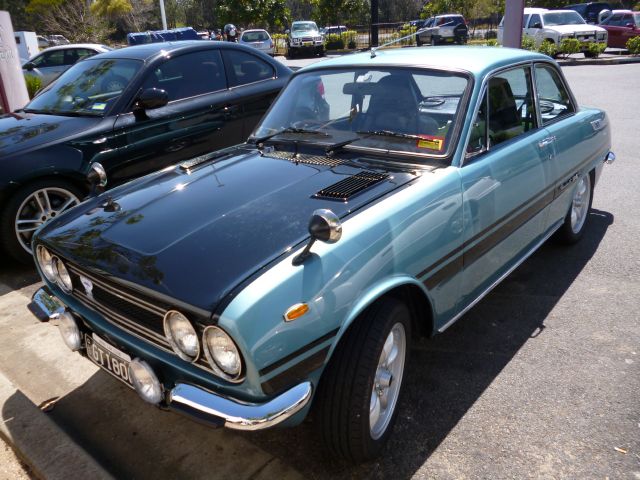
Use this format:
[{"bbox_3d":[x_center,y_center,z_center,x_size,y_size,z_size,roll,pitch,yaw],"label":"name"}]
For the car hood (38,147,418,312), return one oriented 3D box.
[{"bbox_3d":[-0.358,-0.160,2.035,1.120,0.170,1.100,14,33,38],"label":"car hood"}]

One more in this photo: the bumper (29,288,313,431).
[{"bbox_3d":[-0.643,0.359,1.868,1.410,0.150,0.280,14,27,39],"label":"bumper"}]

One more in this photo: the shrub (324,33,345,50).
[{"bbox_3d":[0.882,-12.078,31.500,1.150,1.050,1.150,-3,21,3],"label":"shrub"}]

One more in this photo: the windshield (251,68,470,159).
[{"bbox_3d":[0.160,-0.643,2.518,1.180,0.450,0.100,14,-13,38],"label":"windshield"}]

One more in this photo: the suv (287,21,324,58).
[{"bbox_3d":[-0.811,-11.659,30.000,1.840,1.840,4.750,-5,20,-4],"label":"suv"}]

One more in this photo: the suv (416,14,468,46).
[{"bbox_3d":[7.413,-12.768,31.800,1.750,1.690,4.450,-6,21,-6],"label":"suv"}]

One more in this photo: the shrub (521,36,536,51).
[{"bbox_3d":[6.524,-6.039,16.200,0.580,0.680,0.580,-4,20,0],"label":"shrub"}]

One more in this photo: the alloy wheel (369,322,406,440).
[{"bbox_3d":[0.176,0.490,1.859,0.160,0.405,0.405,8,24,27],"label":"alloy wheel"}]

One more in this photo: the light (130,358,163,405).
[{"bbox_3d":[-0.526,0.431,1.607,0.160,0.160,0.085,14,27,39],"label":"light"}]

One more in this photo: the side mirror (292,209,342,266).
[{"bbox_3d":[0.005,-0.008,1.479,0.115,0.155,0.150,14,27,38],"label":"side mirror"}]

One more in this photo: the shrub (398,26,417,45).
[{"bbox_3d":[5.409,-12.641,32.000,1.080,1.050,1.080,0,21,10],"label":"shrub"}]

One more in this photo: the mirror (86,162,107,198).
[{"bbox_3d":[-1.019,-0.251,2.302,0.115,0.150,0.130,14,27,39],"label":"mirror"}]

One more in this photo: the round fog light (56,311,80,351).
[{"bbox_3d":[-0.928,0.334,1.942,0.160,0.160,0.085,14,27,39],"label":"round fog light"}]

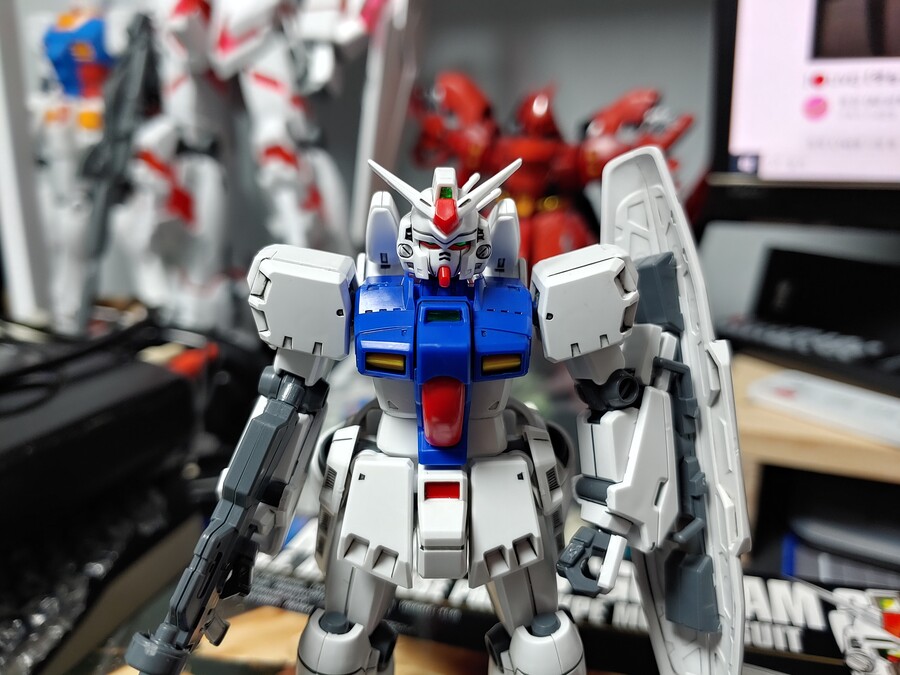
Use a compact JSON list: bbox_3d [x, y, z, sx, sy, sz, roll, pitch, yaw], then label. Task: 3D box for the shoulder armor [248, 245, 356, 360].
[{"bbox_3d":[-0.033,-0.009,0.151,0.021,0.022,0.026,10,15,-2],"label":"shoulder armor"}]

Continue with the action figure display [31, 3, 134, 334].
[{"bbox_3d":[-0.182,-0.090,0.313,0.062,0.175,0.043,6,16,17],"label":"action figure display"}]

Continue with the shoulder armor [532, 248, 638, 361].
[{"bbox_3d":[0.031,-0.008,0.151,0.021,0.022,0.026,-8,15,2],"label":"shoulder armor"}]

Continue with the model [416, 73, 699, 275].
[{"bbox_3d":[0.074,-0.082,0.495,0.190,0.215,0.120,2,15,6],"label":"model"}]

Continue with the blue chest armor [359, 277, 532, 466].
[{"bbox_3d":[-0.002,0.007,0.155,0.040,0.041,0.028,1,15,0],"label":"blue chest armor"}]

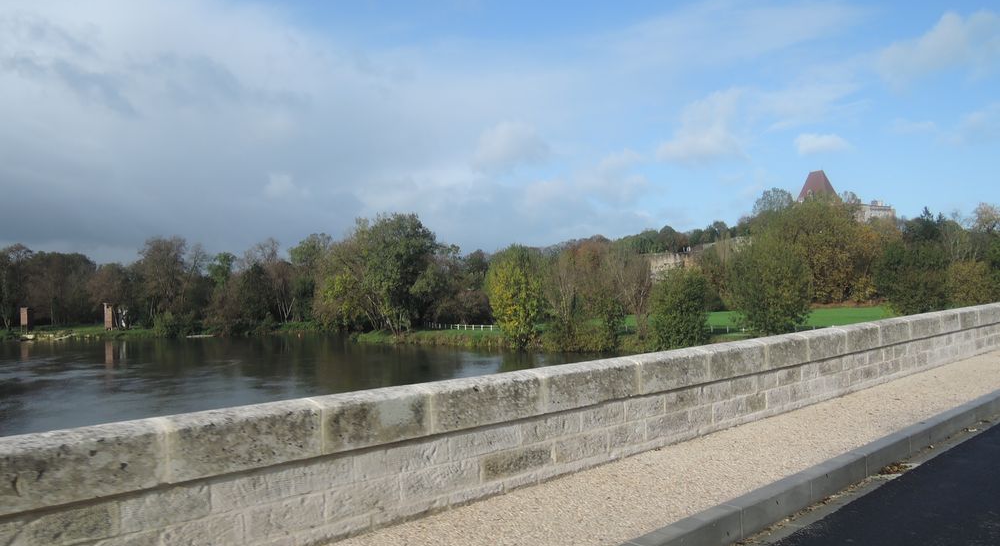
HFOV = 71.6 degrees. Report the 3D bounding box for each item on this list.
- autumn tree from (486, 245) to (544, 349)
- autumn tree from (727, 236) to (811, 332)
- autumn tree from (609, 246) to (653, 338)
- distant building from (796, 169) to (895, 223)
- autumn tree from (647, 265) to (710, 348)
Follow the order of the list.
[{"bbox_3d":[1.878,2.847,84.000,7.027,12.601,6.800,0,0,1],"label":"autumn tree"},{"bbox_3d":[33.944,1.506,87.000,10.541,12.674,9.500,0,0,21],"label":"autumn tree"},{"bbox_3d":[16.376,2.384,87.000,5.521,11.921,5.600,0,0,11],"label":"autumn tree"},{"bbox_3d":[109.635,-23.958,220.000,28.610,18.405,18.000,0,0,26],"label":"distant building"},{"bbox_3d":[20.971,4.148,81.000,7.244,9.814,7.000,0,0,15],"label":"autumn tree"}]

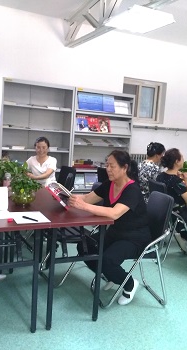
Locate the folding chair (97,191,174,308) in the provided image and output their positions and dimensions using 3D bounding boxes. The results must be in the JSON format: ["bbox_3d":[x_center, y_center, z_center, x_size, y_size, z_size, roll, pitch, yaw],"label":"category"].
[{"bbox_3d":[0.312,0.606,2.962,0.536,0.873,0.457,2,6,-17],"label":"folding chair"}]

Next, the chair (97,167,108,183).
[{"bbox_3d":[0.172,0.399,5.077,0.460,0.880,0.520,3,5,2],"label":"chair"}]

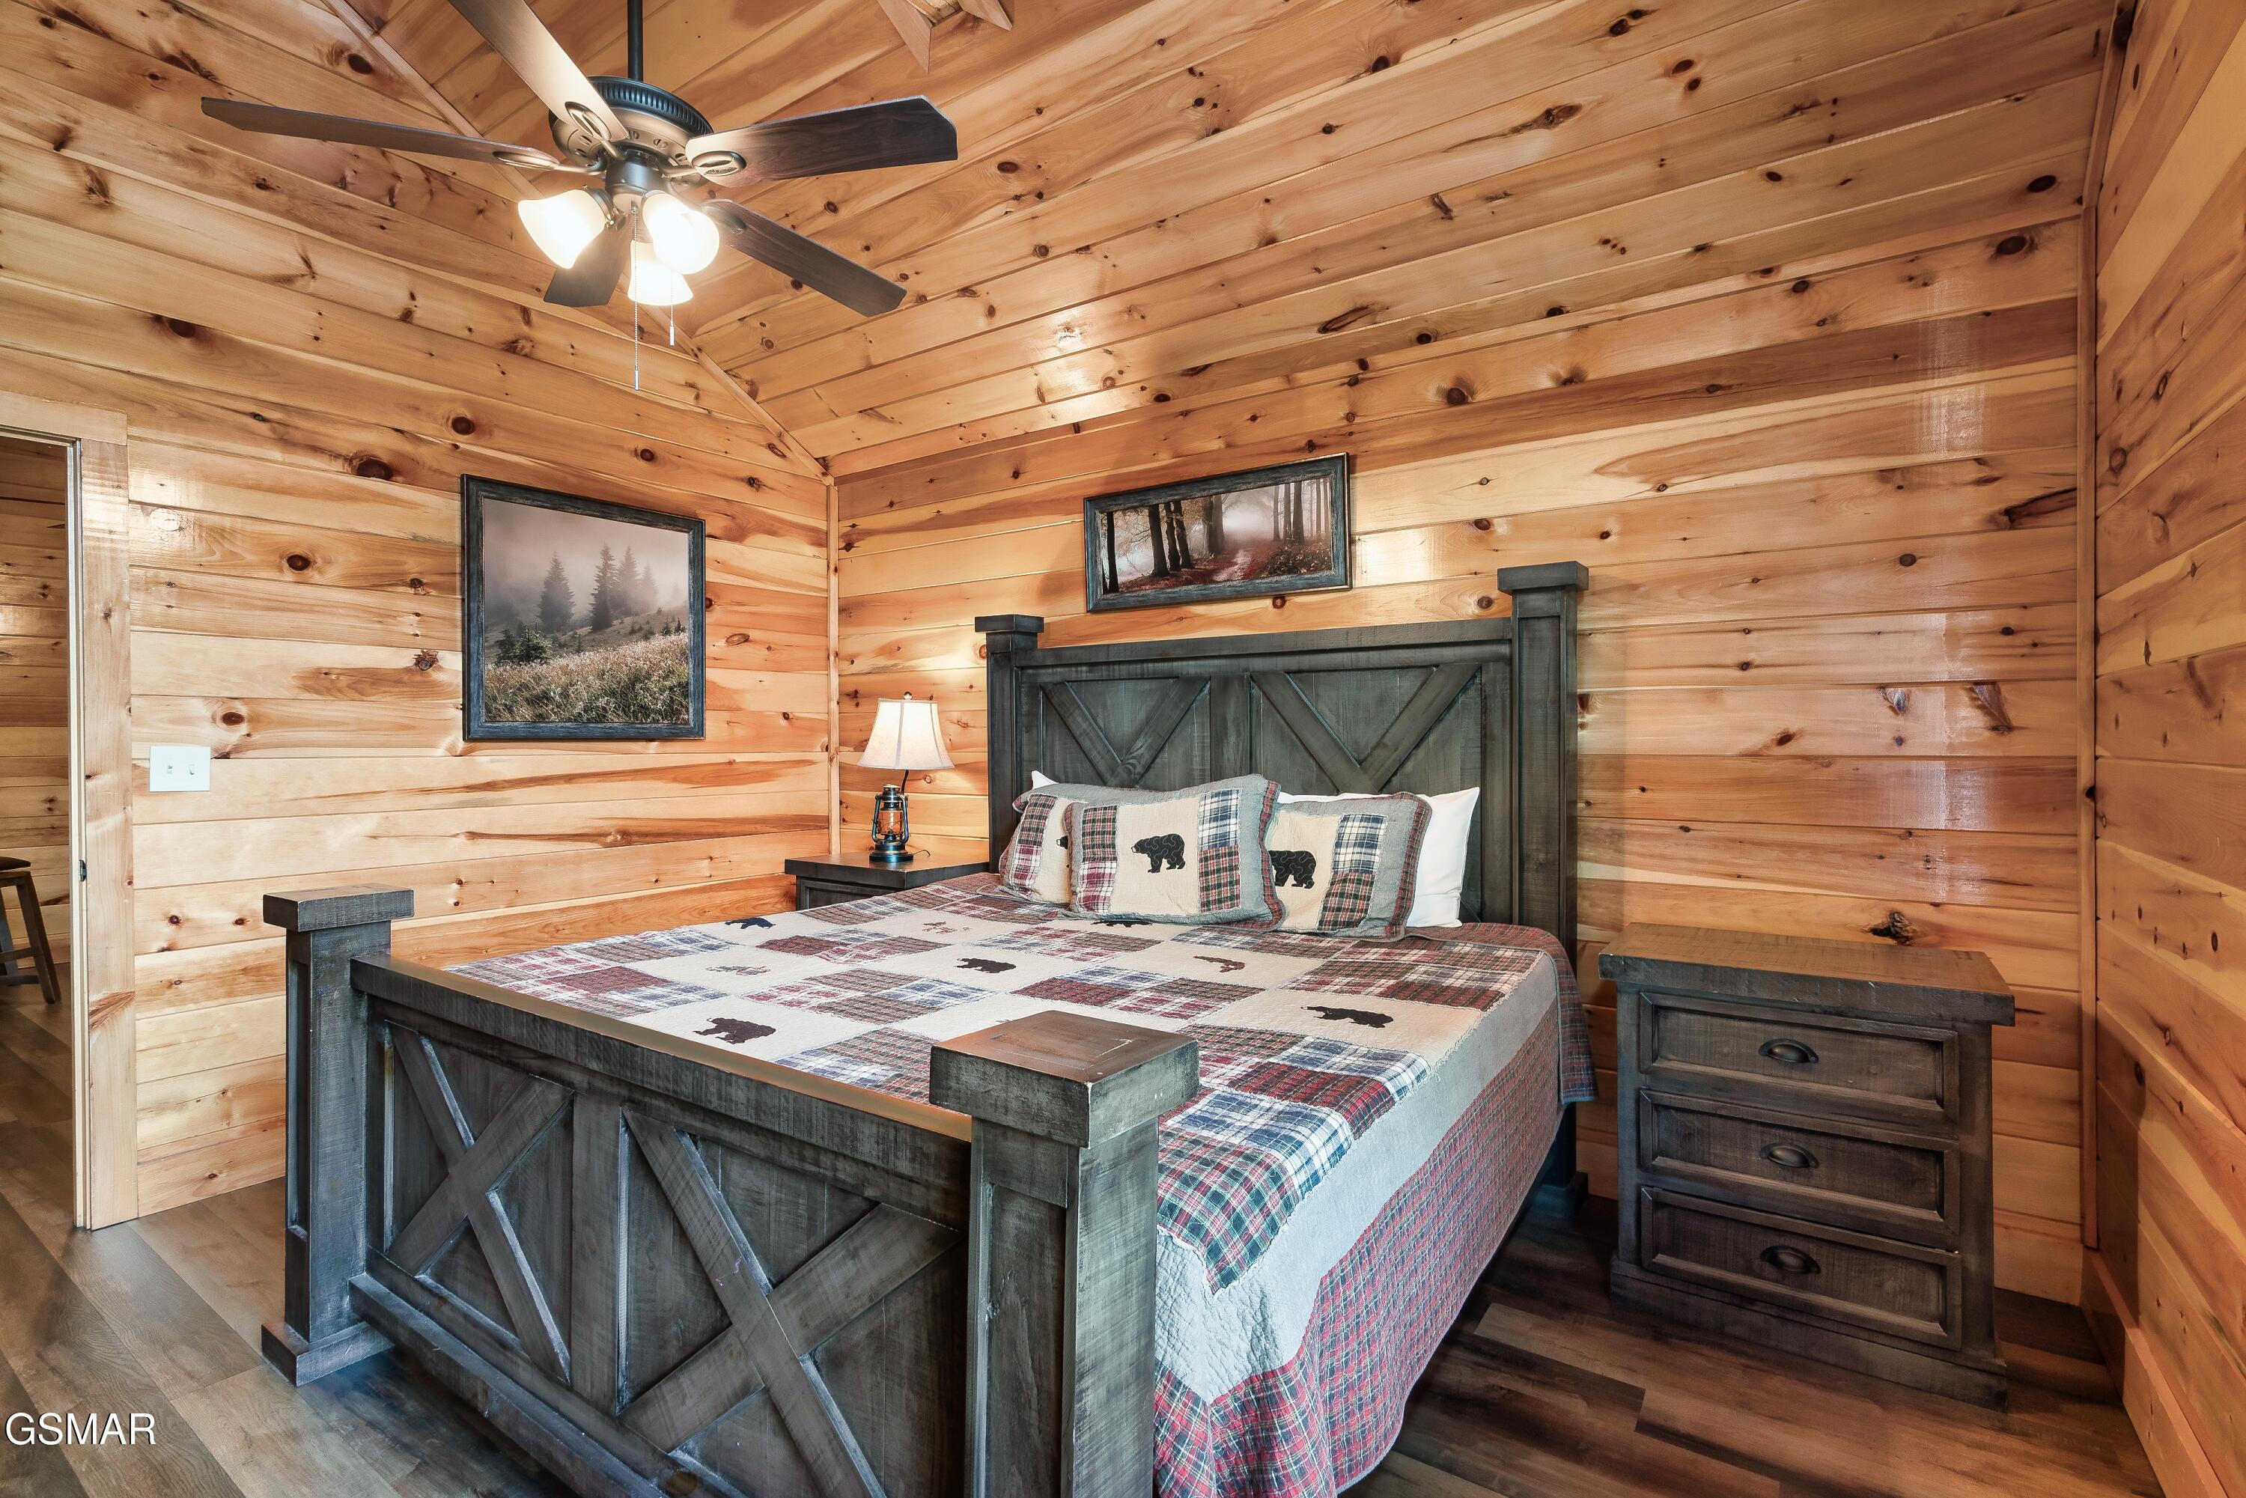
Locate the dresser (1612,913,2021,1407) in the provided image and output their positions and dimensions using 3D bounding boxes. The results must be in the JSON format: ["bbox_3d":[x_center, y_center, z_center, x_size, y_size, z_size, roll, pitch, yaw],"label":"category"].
[{"bbox_3d":[1.515,0.867,2.272,0.714,0.804,0.480,0,0,34],"label":"dresser"}]

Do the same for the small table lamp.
[{"bbox_3d":[-0.895,0.114,4.067,0.390,0.687,0.390,0,0,0],"label":"small table lamp"}]

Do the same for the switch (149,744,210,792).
[{"bbox_3d":[-2.609,0.056,2.768,0.013,0.119,0.120,0,0,34],"label":"switch"}]

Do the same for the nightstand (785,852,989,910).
[{"bbox_3d":[-0.967,0.861,4.077,0.703,0.806,0.474,0,0,34],"label":"nightstand"}]

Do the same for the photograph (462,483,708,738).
[{"bbox_3d":[-1.965,-0.479,3.718,0.031,0.888,0.891,0,0,34],"label":"photograph"}]

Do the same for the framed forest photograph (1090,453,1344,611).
[{"bbox_3d":[0.295,-0.729,3.502,1.030,0.432,0.032,0,0,34],"label":"framed forest photograph"}]

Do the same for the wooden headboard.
[{"bbox_3d":[0.371,0.387,3.297,2.112,1.759,0.209,0,0,34],"label":"wooden headboard"}]

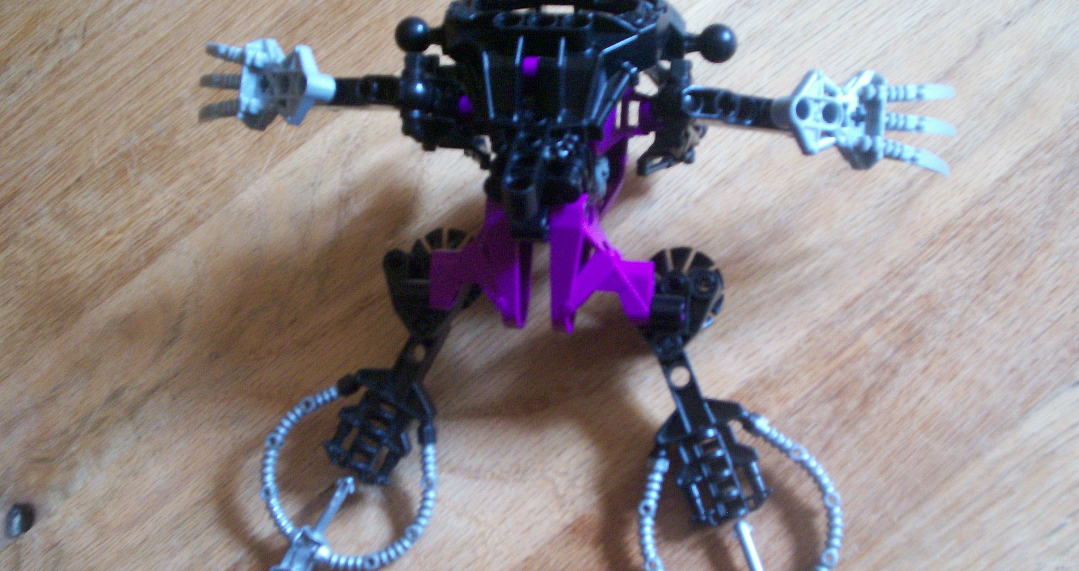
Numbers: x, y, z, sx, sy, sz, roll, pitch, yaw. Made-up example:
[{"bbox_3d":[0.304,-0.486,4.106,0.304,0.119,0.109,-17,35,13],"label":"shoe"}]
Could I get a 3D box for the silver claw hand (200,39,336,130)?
[{"bbox_3d":[-0.078,-0.058,0.320,0.048,0.015,0.026,8,74,30],"label":"silver claw hand"}]

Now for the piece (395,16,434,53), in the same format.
[{"bbox_3d":[-0.034,-0.069,0.309,0.011,0.010,0.010,4,72,14],"label":"piece"}]

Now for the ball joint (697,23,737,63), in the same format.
[{"bbox_3d":[0.045,-0.062,0.288,0.011,0.010,0.010,4,72,14],"label":"ball joint"}]

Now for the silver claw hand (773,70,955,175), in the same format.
[{"bbox_3d":[0.083,-0.042,0.290,0.048,0.015,0.026,3,75,-12],"label":"silver claw hand"}]

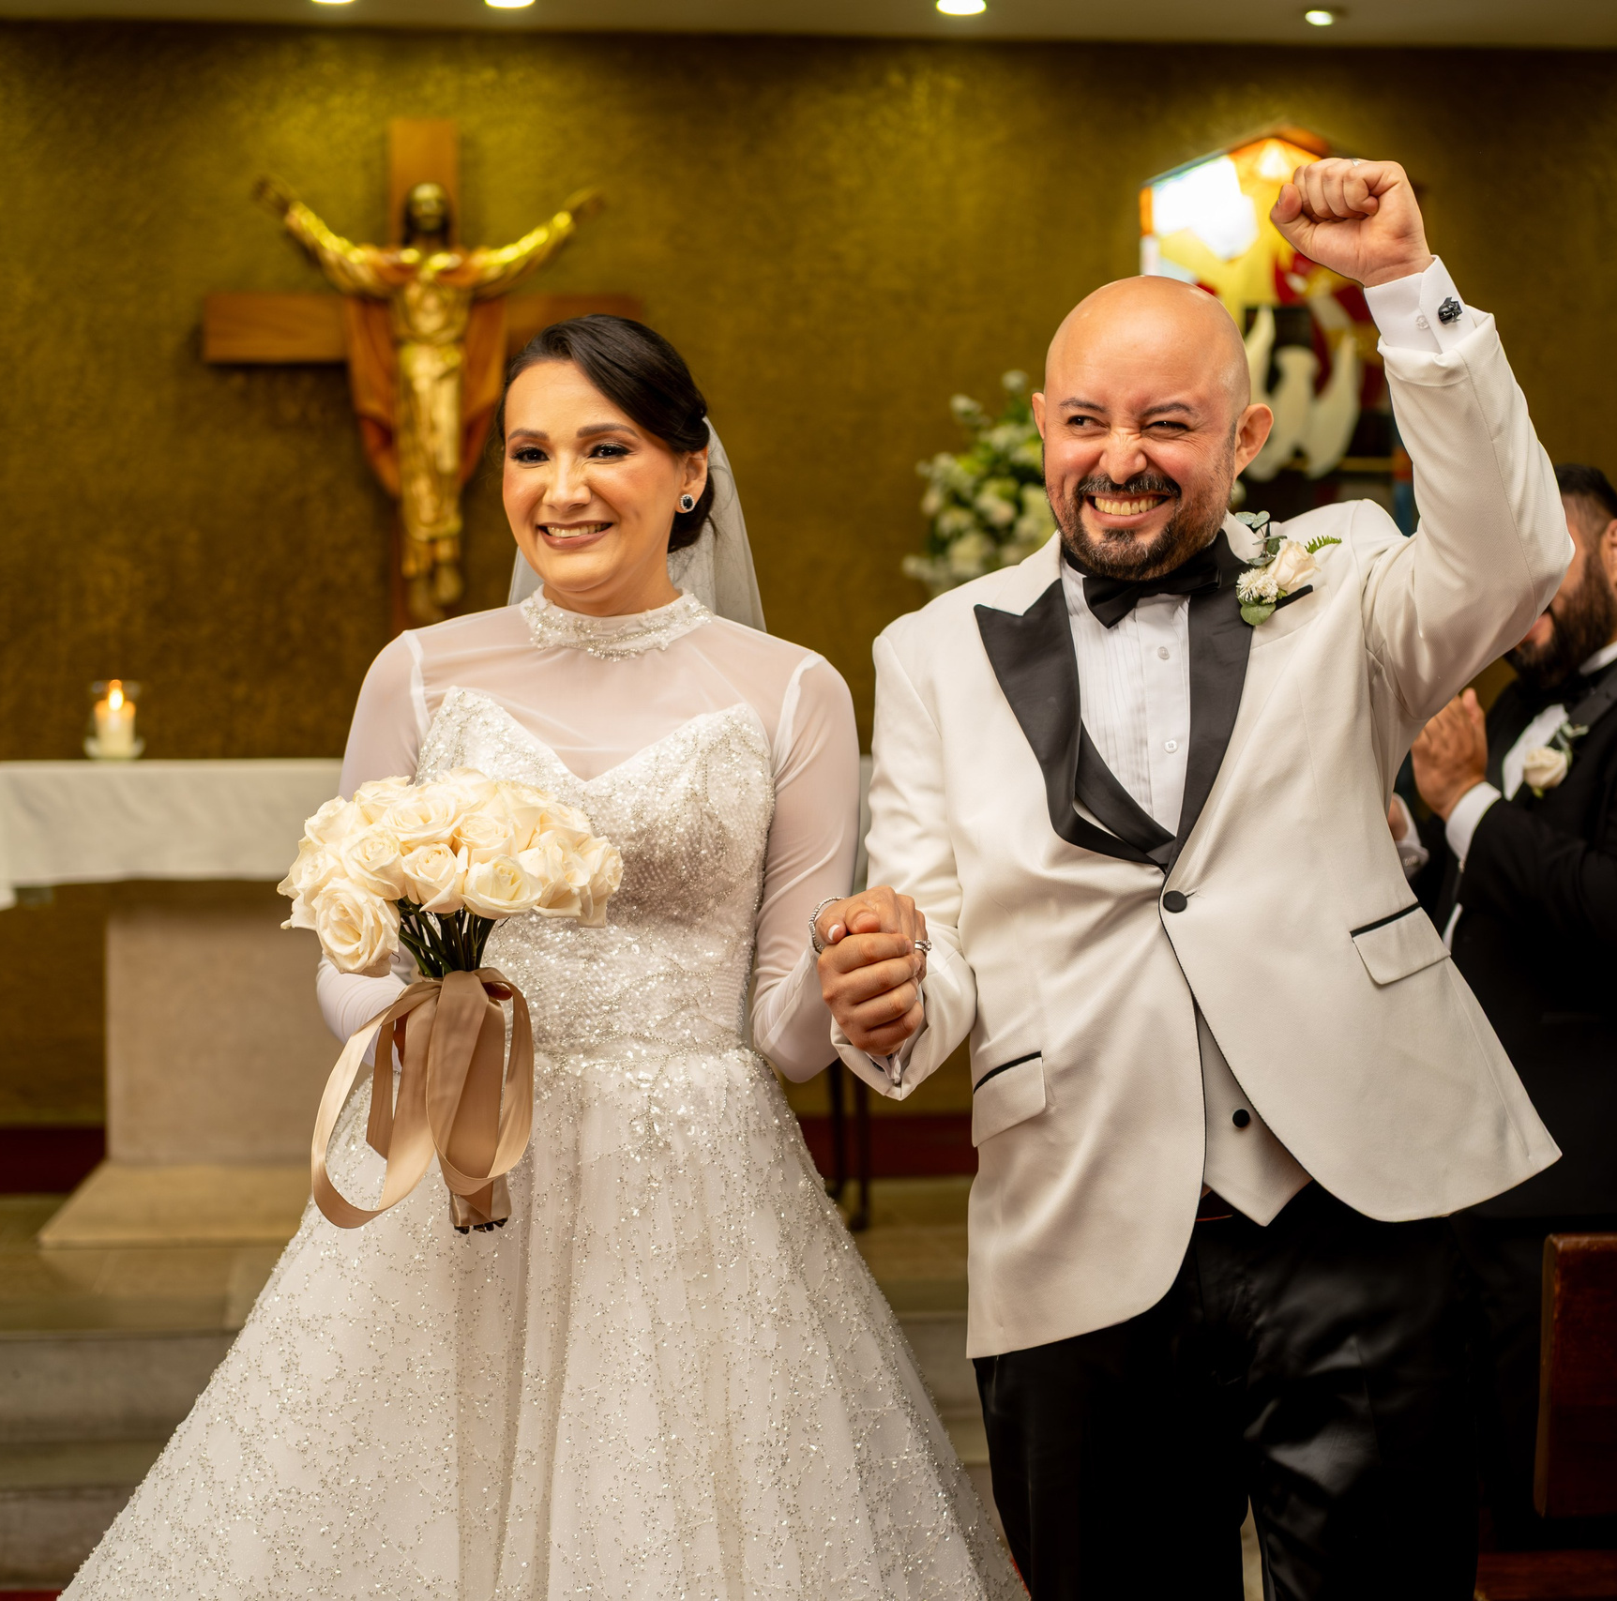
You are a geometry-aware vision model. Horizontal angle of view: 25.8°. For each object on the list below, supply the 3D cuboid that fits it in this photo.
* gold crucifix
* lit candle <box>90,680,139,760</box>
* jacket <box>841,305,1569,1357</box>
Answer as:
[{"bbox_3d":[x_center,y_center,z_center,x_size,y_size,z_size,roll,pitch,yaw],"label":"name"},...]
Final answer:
[{"bbox_3d":[-0.953,-1.017,8.740,1.090,1.360,0.200,0,2,-6],"label":"gold crucifix"},{"bbox_3d":[-1.502,-0.174,7.650,0.110,0.175,0.110,0,2,-6],"label":"lit candle"},{"bbox_3d":[0.334,0.024,2.980,0.620,0.890,0.380,0,2,5],"label":"jacket"}]

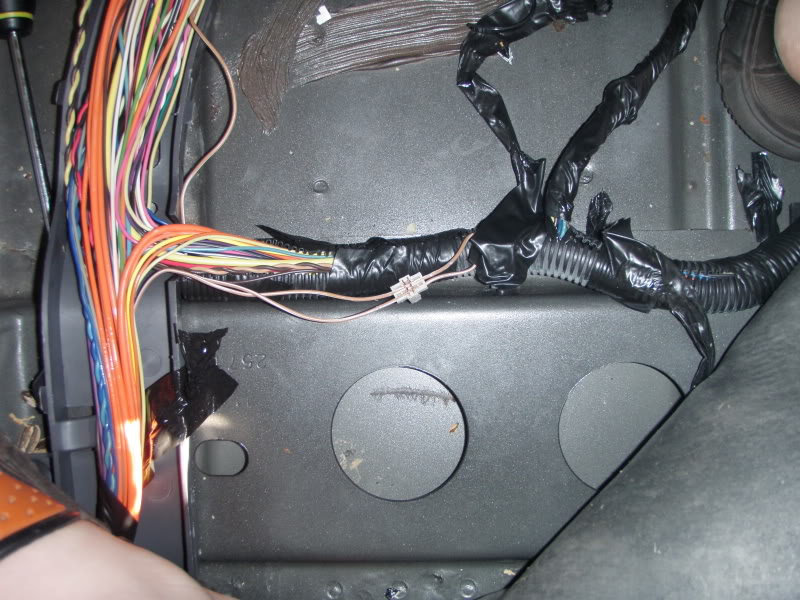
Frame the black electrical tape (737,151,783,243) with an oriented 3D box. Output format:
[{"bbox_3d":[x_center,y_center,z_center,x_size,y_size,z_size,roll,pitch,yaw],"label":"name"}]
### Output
[{"bbox_3d":[0.164,-0.047,0.400,0.020,0.015,0.042,0,84,0],"label":"black electrical tape"}]

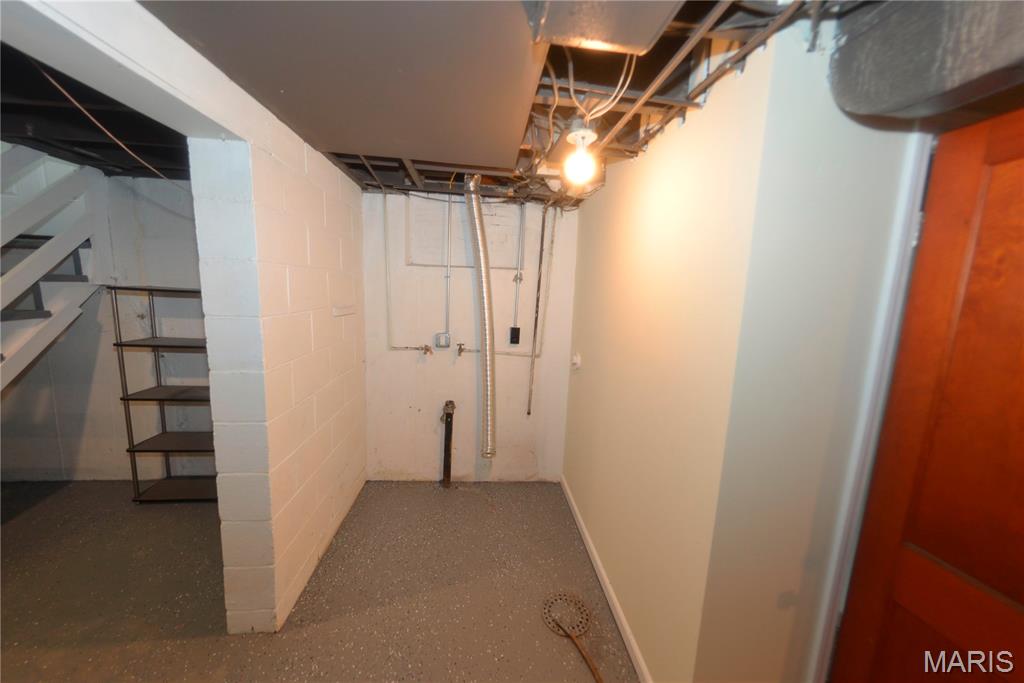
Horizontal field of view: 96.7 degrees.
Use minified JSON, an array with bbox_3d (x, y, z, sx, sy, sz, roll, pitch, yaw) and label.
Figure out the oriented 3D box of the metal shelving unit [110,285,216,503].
[{"bbox_3d":[-2.040,0.334,2.896,0.620,1.360,0.310,1,9,-3],"label":"metal shelving unit"}]

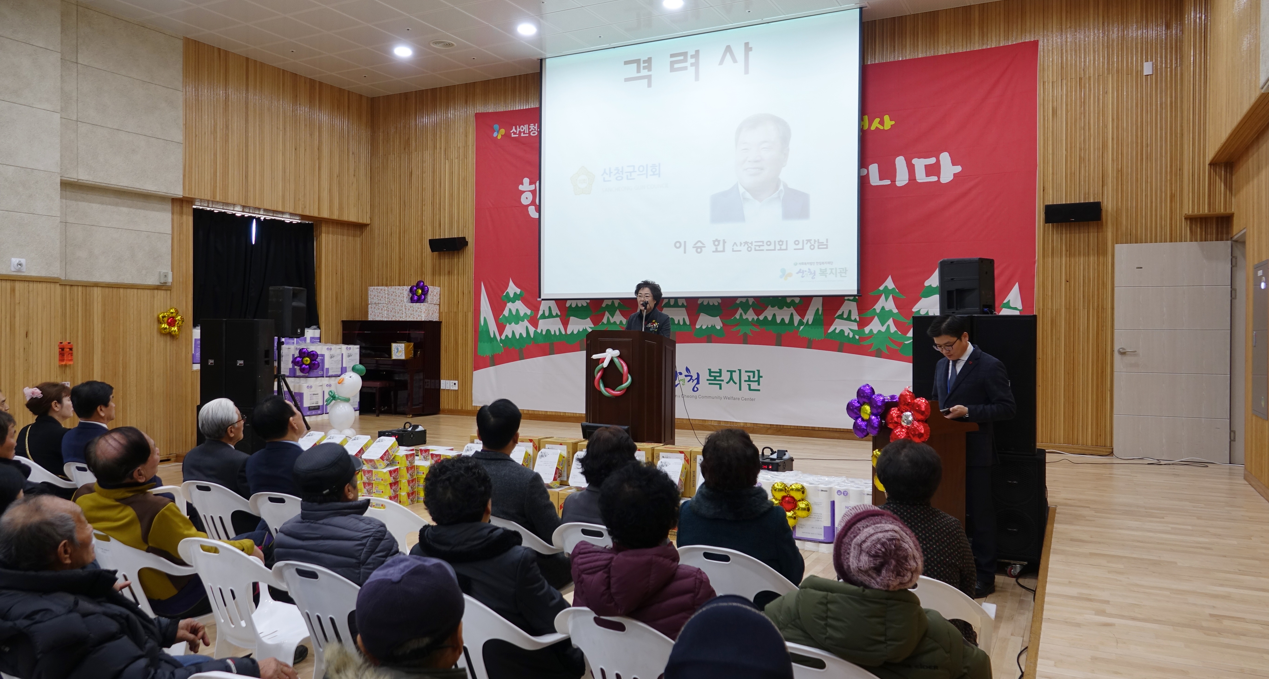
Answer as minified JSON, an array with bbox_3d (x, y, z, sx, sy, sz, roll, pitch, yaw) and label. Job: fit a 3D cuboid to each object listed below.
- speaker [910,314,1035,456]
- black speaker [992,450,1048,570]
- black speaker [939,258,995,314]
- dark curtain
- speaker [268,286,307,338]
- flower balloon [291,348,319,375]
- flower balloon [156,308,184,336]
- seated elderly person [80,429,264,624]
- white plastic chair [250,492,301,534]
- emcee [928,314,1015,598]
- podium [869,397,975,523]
[{"bbox_3d":[2.337,0.296,5.788,0.760,0.910,0.380,1,1,28],"label":"speaker"},{"bbox_3d":[2.559,1.113,5.703,0.350,0.720,0.420,1,1,29],"label":"black speaker"},{"bbox_3d":[2.729,-0.350,6.950,0.380,0.640,0.400,1,1,43],"label":"black speaker"},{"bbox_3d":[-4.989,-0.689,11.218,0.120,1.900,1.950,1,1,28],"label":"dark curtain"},{"bbox_3d":[-4.245,-0.334,10.350,0.380,0.640,0.400,1,1,12],"label":"speaker"},{"bbox_3d":[-4.280,0.284,11.000,0.140,0.360,0.370,1,1,43],"label":"flower balloon"},{"bbox_3d":[-5.318,-0.193,9.697,0.110,0.340,0.310,1,1,28],"label":"flower balloon"},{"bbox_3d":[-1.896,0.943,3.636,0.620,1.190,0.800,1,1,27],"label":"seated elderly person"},{"bbox_3d":[-1.601,1.127,4.285,0.570,0.800,0.560,1,1,27],"label":"white plastic chair"},{"bbox_3d":[2.041,0.693,5.100,0.330,1.680,0.470,0,1,-28],"label":"emcee"},{"bbox_3d":[1.675,0.953,4.920,0.410,1.160,0.570,0,1,-5],"label":"podium"}]

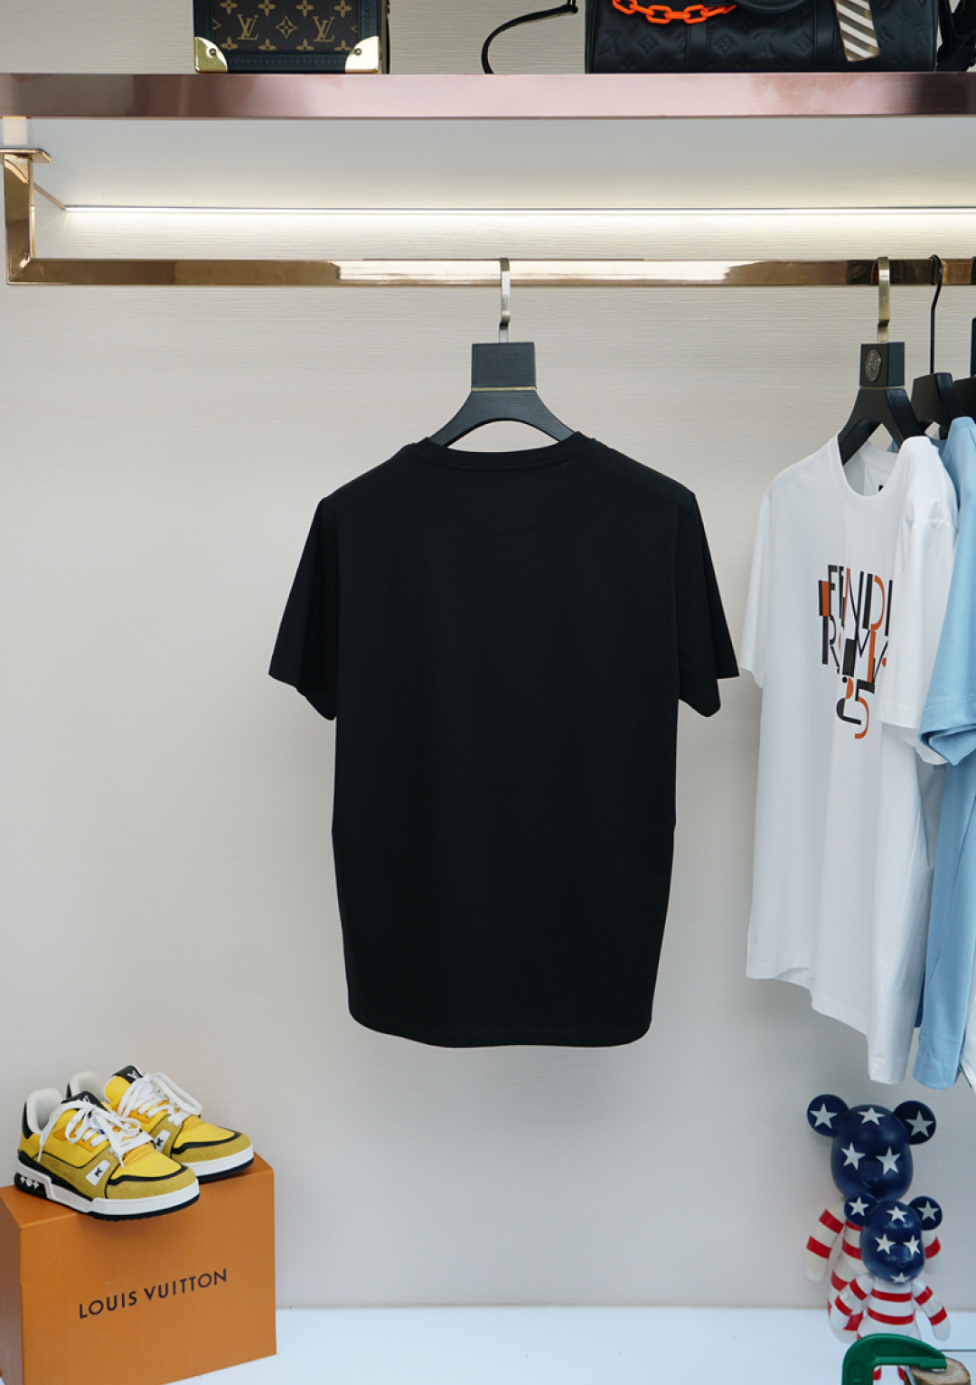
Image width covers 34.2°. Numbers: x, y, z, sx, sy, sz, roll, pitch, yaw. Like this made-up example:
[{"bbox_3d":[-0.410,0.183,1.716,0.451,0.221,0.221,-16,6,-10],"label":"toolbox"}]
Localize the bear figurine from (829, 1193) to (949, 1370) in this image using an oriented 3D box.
[{"bbox_3d":[0.536,0.795,2.112,0.164,0.268,0.105,0,6,1],"label":"bear figurine"}]

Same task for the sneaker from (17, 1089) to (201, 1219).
[{"bbox_3d":[-0.508,0.602,2.093,0.285,0.123,0.110,3,7,25],"label":"sneaker"}]

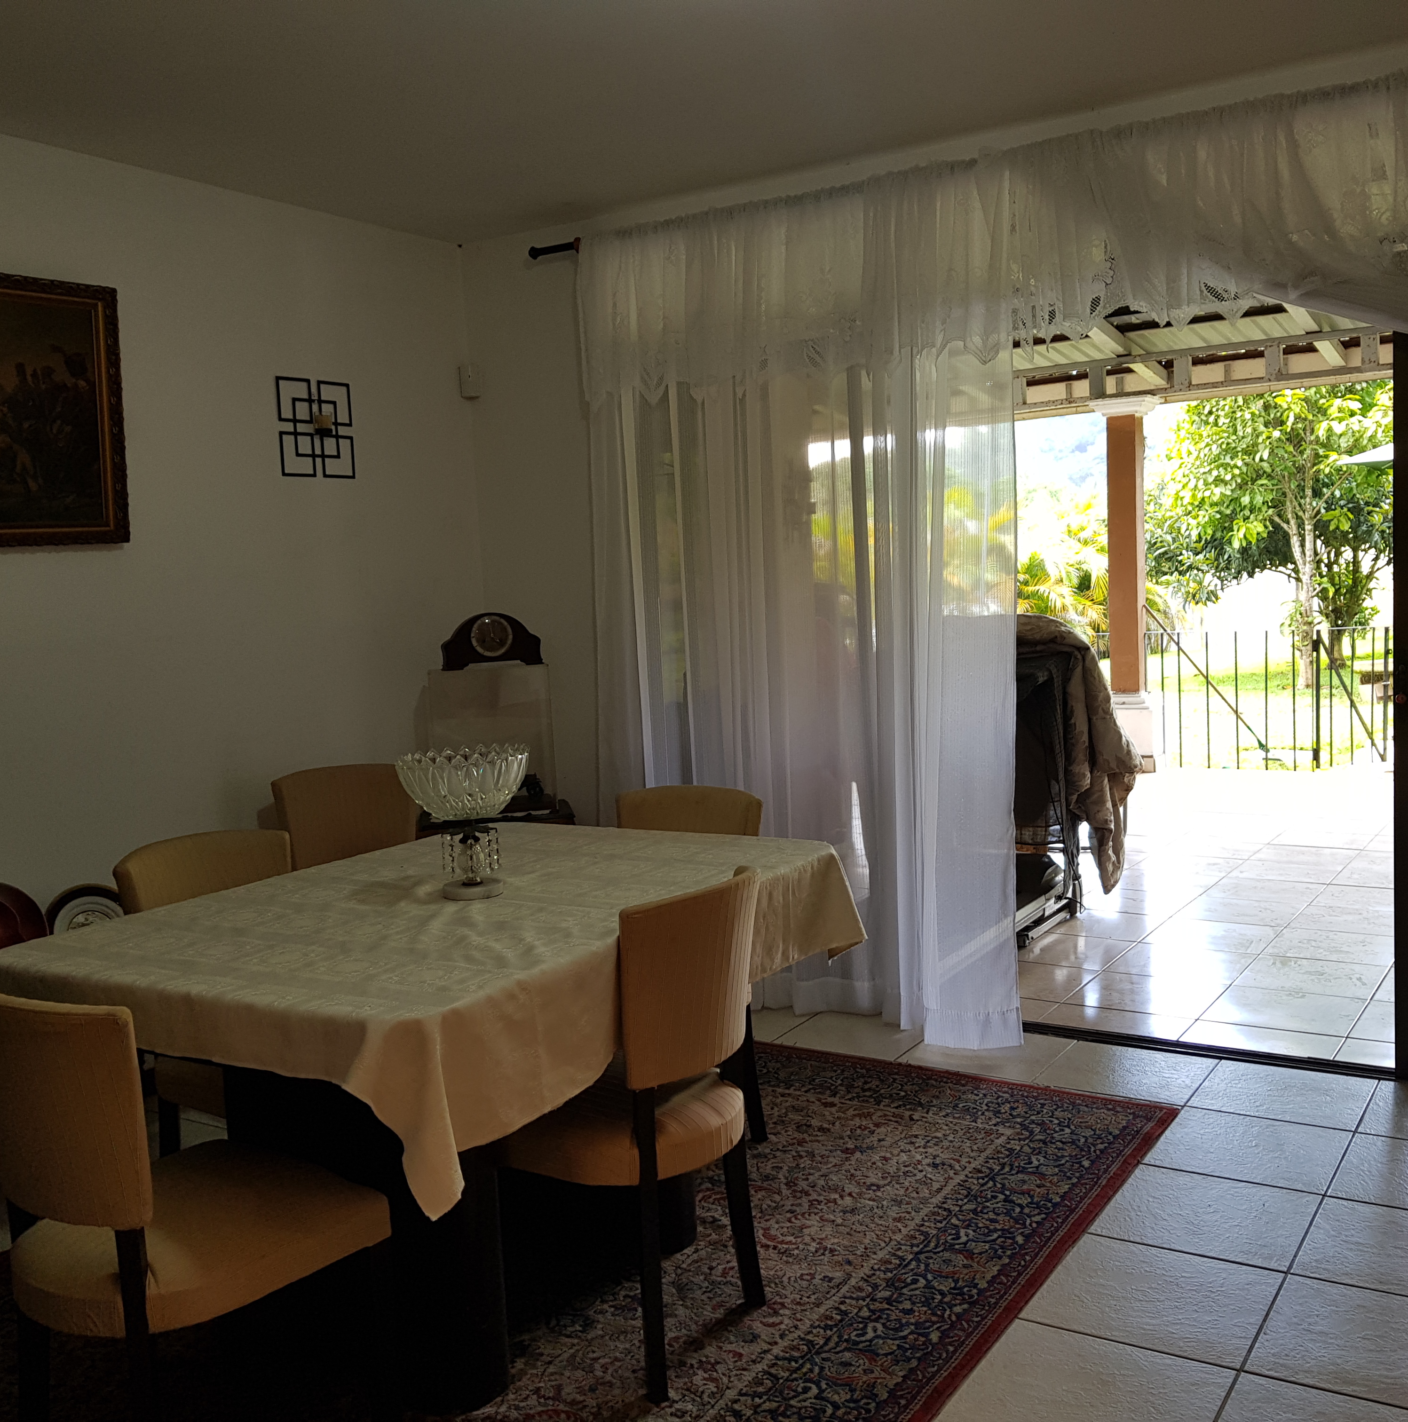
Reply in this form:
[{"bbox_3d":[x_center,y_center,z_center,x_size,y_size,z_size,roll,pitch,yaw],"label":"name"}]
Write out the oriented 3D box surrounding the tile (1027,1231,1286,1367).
[{"bbox_3d":[0.862,1.128,2.725,0.402,0.012,0.402,0,6,33],"label":"tile"}]

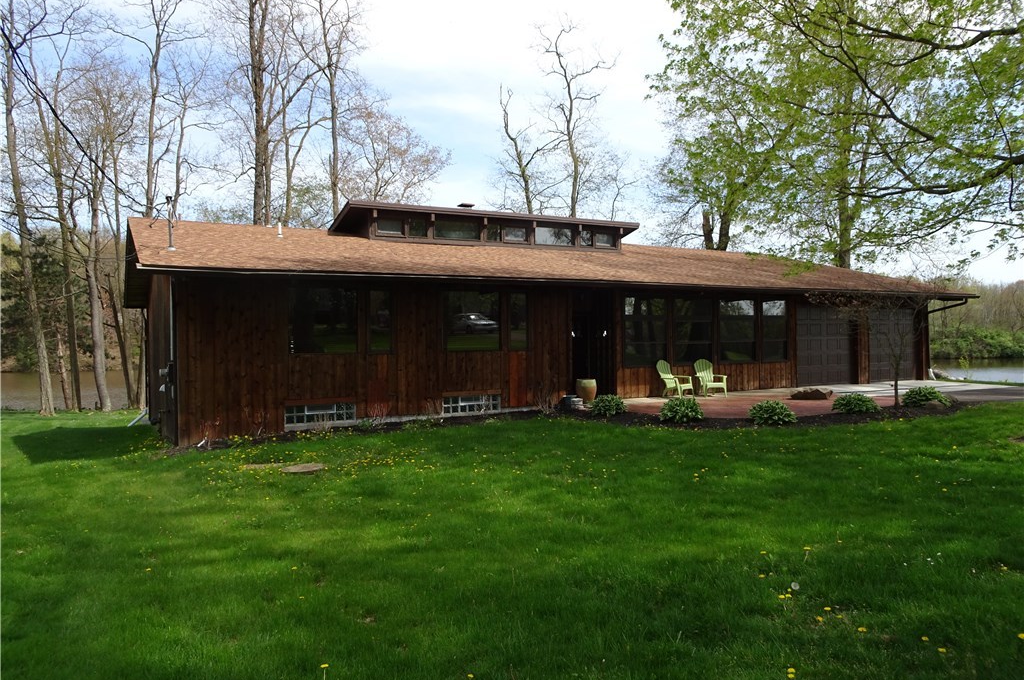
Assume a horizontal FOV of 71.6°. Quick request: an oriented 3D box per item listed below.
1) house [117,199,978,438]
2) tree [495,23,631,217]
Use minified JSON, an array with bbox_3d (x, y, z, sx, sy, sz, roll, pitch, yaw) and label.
[{"bbox_3d":[2.040,-0.840,23.090,25.470,5.270,11.580,-1,0,-30],"label":"house"},{"bbox_3d":[2.650,-6.900,36.450,7.000,19.060,6.500,-1,0,0],"label":"tree"}]

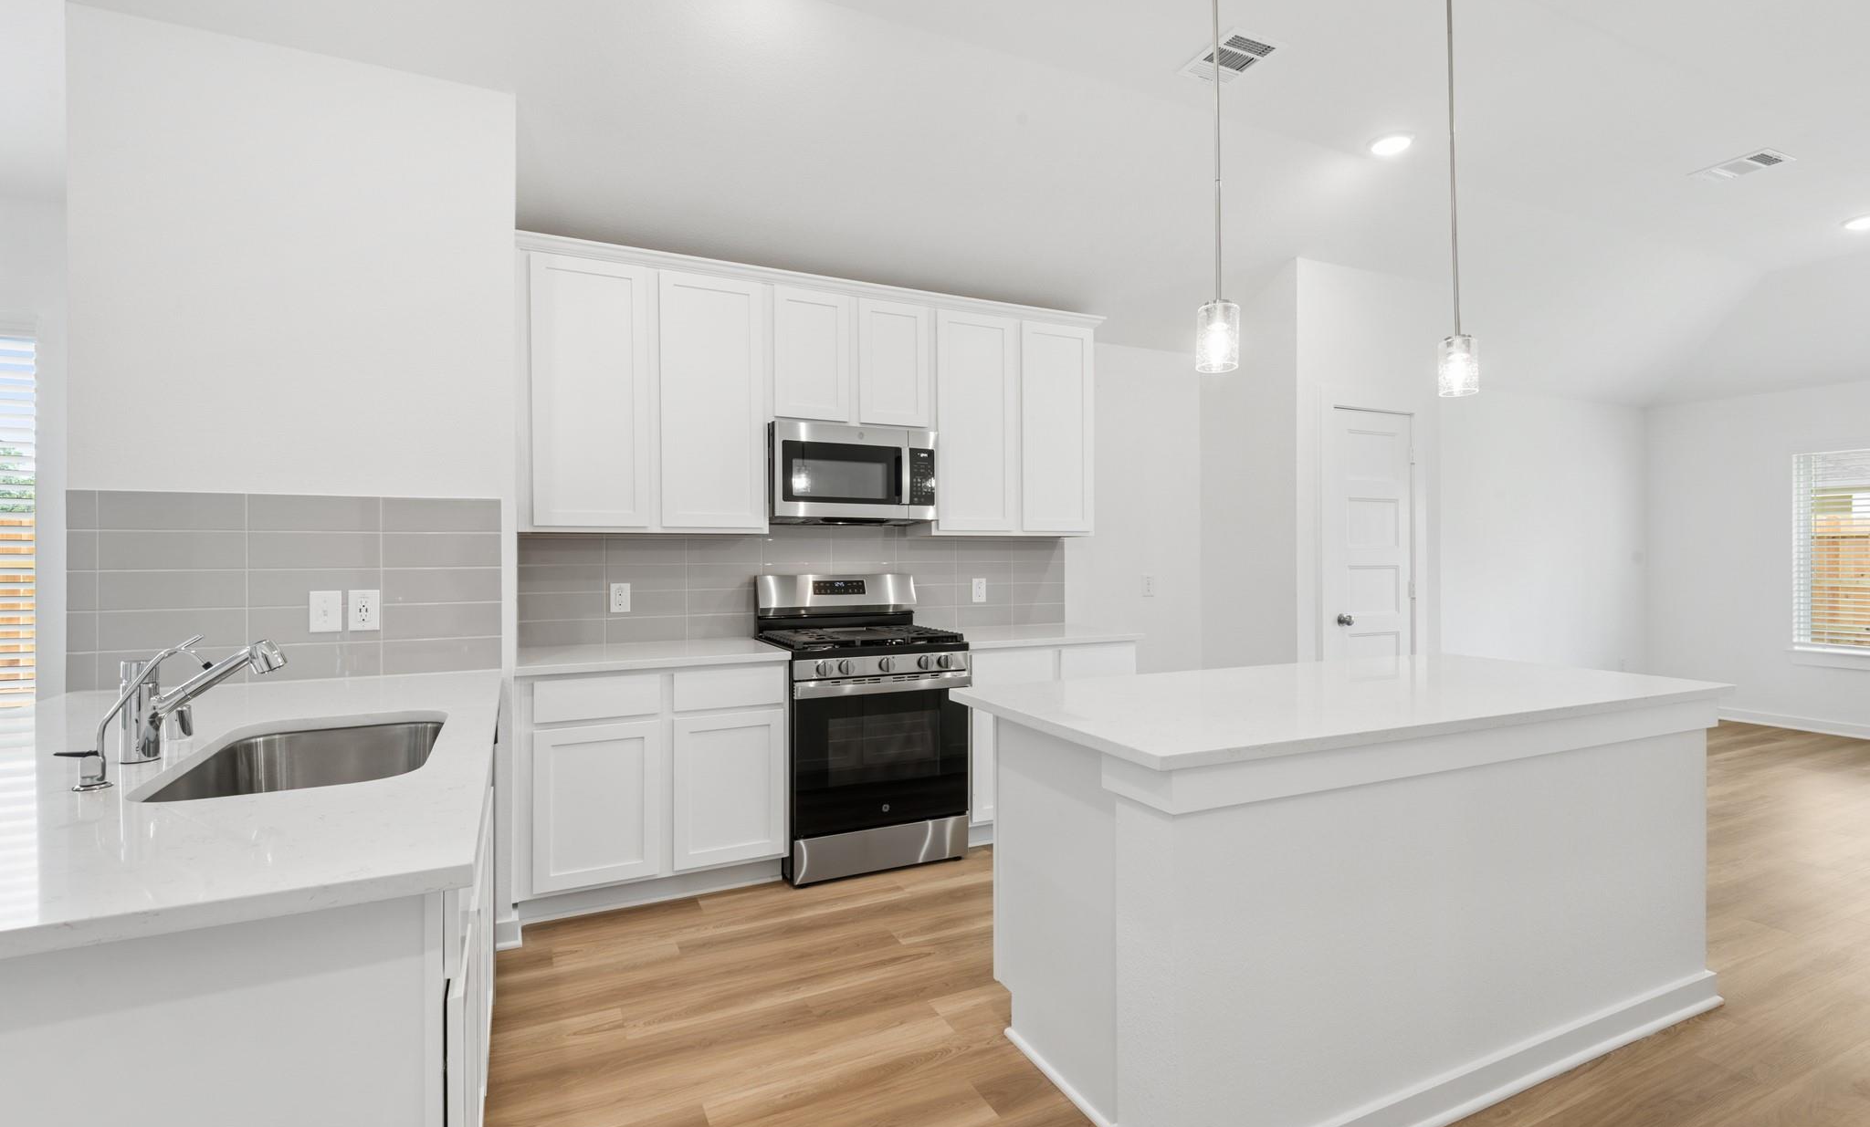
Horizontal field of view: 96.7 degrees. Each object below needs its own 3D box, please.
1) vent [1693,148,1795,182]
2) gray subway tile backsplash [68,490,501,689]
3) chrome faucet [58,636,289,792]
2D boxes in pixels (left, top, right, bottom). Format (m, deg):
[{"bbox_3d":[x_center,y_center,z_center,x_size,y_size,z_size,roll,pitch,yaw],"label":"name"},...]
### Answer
[{"bbox_3d":[3.702,-1.809,3.829,0.260,0.020,0.290,0,0,-26],"label":"vent"},{"bbox_3d":[-1.870,0.078,2.465,1.041,0.545,0.015,0,0,-26],"label":"gray subway tile backsplash"},{"bbox_3d":[-1.292,0.237,1.429,0.250,0.230,0.255,0,0,-26],"label":"chrome faucet"}]

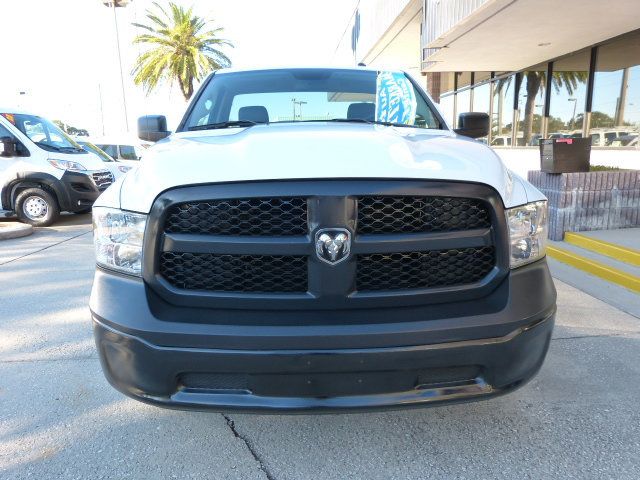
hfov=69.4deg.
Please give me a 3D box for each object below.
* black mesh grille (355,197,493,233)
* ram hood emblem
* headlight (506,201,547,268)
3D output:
[{"bbox_3d":[0.373,-0.086,1.666,0.520,0.140,0.100,-1,11,-2],"label":"black mesh grille"},{"bbox_3d":[0.049,0.023,1.617,0.120,0.128,0.030,-1,11,-2],"label":"ram hood emblem"},{"bbox_3d":[0.878,-0.030,1.925,0.320,0.265,0.300,-1,11,-2],"label":"headlight"}]

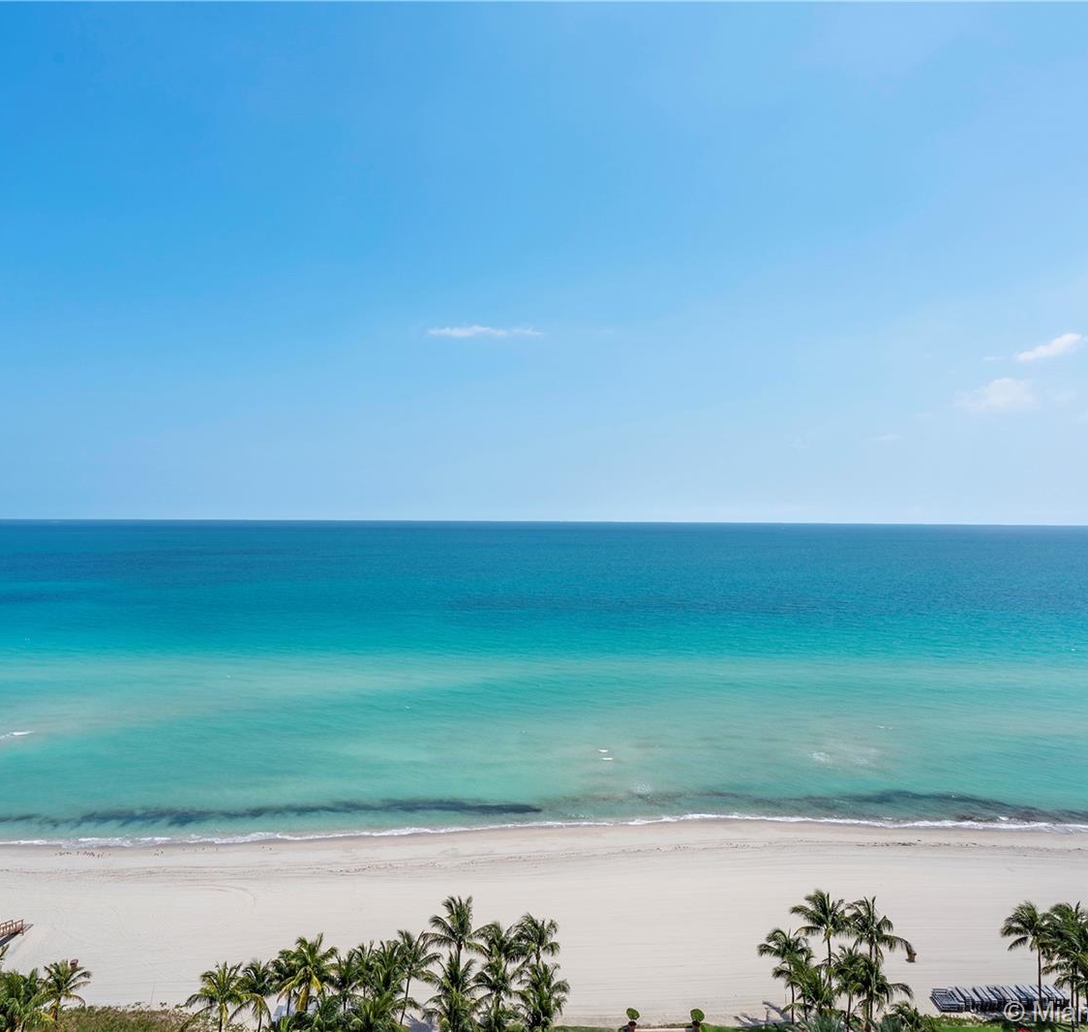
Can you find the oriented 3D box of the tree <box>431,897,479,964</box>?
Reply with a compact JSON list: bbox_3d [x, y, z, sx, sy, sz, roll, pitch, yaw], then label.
[{"bbox_3d":[-8.310,42.980,65.410,5.200,11.200,5.000,0,-1,0],"label":"tree"}]

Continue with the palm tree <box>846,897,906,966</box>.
[{"bbox_3d":[31.500,43.120,65.510,5.600,11.300,5.200,0,-1,0],"label":"palm tree"}]

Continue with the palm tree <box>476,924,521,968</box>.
[{"bbox_3d":[-4.470,44.210,66.500,4.460,9.600,4.460,0,0,0],"label":"palm tree"}]

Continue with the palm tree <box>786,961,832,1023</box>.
[{"bbox_3d":[24.760,45.320,64.170,4.420,7.600,4.420,0,0,0],"label":"palm tree"}]

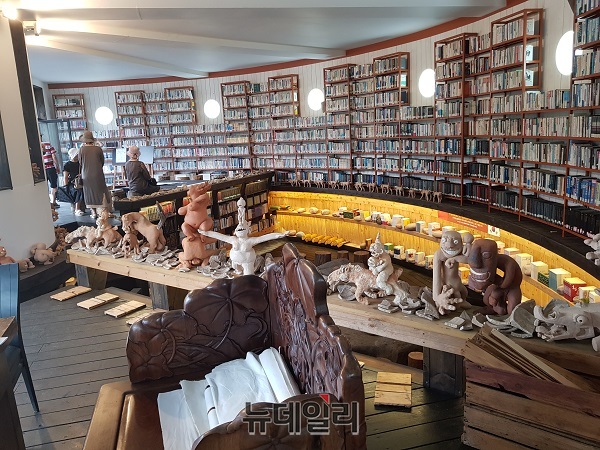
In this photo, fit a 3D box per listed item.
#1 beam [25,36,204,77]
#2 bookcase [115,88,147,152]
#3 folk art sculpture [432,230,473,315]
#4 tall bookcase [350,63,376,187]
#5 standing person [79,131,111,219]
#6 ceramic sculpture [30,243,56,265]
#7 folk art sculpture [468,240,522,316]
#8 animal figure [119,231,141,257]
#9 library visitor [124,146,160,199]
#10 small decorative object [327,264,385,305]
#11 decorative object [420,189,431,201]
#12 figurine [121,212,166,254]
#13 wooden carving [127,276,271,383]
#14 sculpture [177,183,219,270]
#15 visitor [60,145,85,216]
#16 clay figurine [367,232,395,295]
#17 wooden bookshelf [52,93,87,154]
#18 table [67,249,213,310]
[{"bbox_3d":[-3.285,-3.172,8.840,0.400,0.200,5.150,0,11,19],"label":"beam"},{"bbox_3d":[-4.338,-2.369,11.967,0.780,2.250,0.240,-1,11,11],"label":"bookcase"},{"bbox_3d":[0.977,0.309,2.921,0.250,0.500,0.250,1,11,20],"label":"folk art sculpture"},{"bbox_3d":[1.332,-1.958,8.954,0.240,2.400,0.700,-11,13,-36],"label":"tall bookcase"},{"bbox_3d":[-3.814,-0.949,8.320,0.500,1.620,0.350,-6,11,-14],"label":"standing person"},{"bbox_3d":[-2.914,0.308,5.120,0.260,0.215,0.240,-13,15,-39],"label":"ceramic sculpture"},{"bbox_3d":[1.161,0.281,2.670,0.330,0.410,0.260,-14,16,-42],"label":"folk art sculpture"},{"bbox_3d":[-1.649,0.176,4.360,0.130,0.225,0.210,6,15,38],"label":"animal figure"},{"bbox_3d":[-2.884,-0.779,8.200,0.500,1.220,0.600,1,12,18],"label":"library visitor"},{"bbox_3d":[0.378,0.361,2.910,0.440,0.240,0.190,-2,12,5],"label":"small decorative object"},{"bbox_3d":[2.095,-0.502,7.508,0.110,0.190,0.200,-8,12,-24],"label":"decorative object"},{"bbox_3d":[-1.535,0.076,4.420,0.420,0.390,0.210,-1,12,9],"label":"figurine"},{"bbox_3d":[-0.498,0.513,2.227,0.680,0.440,0.080,-6,11,-12],"label":"wooden carving"},{"bbox_3d":[-0.874,0.002,3.860,0.330,0.690,0.310,-3,12,1],"label":"sculpture"},{"bbox_3d":[-4.424,-0.847,8.729,0.440,1.320,0.400,-1,11,11],"label":"visitor"},{"bbox_3d":[0.528,0.232,2.900,0.180,0.390,0.165,-10,13,-29],"label":"clay figurine"},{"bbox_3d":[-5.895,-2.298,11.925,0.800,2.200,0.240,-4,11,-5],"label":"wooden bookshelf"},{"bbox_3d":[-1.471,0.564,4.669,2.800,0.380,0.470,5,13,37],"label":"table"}]

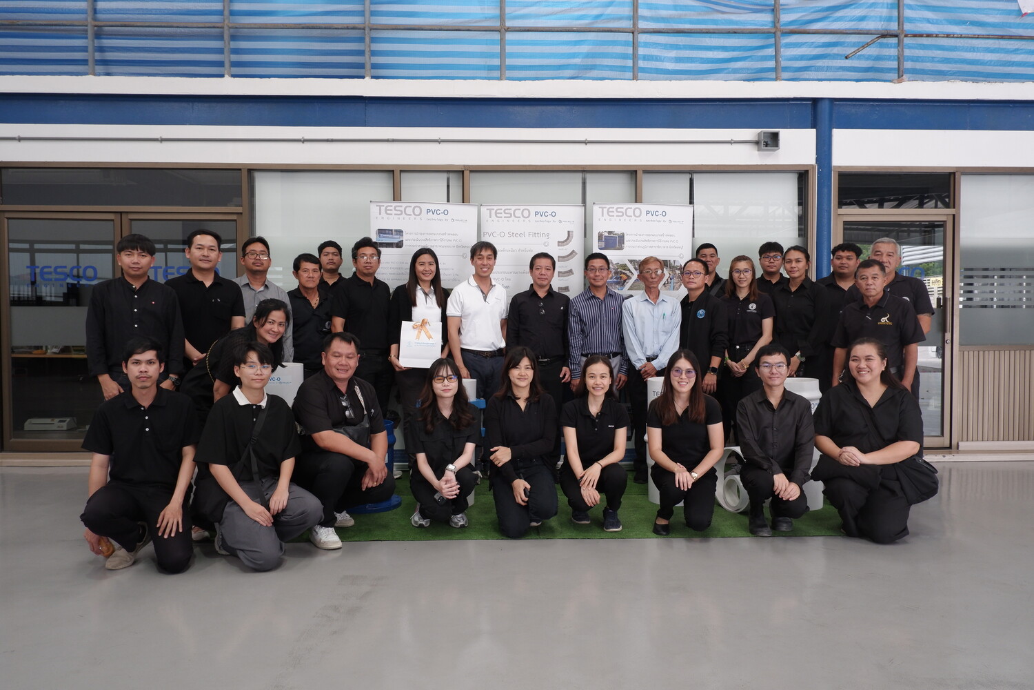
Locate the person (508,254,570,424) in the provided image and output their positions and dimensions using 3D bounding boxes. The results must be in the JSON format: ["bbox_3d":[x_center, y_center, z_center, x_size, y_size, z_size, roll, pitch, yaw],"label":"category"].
[{"bbox_3d":[0.161,0.149,5.420,0.490,1.650,0.300,0,1,-1],"label":"person"}]

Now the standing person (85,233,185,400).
[{"bbox_3d":[-2.300,0.177,4.500,0.570,1.695,0.320,-1,1,-23],"label":"standing person"}]

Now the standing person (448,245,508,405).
[{"bbox_3d":[-0.281,0.127,5.360,0.480,1.750,0.310,0,1,-14],"label":"standing person"}]

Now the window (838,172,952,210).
[{"bbox_3d":[3.096,-1.264,6.121,0.950,0.313,0.060,0,1,-2],"label":"window"}]

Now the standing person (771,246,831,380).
[{"bbox_3d":[1.869,0.162,4.930,0.450,1.650,0.310,1,2,23],"label":"standing person"}]

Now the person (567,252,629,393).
[{"bbox_3d":[0.587,0.164,5.400,0.460,1.673,0.310,0,1,6],"label":"person"}]

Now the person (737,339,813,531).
[{"bbox_3d":[1.471,0.508,4.310,0.460,1.036,0.570,0,1,11],"label":"person"}]

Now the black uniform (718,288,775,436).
[{"bbox_3d":[1.683,0.276,5.470,0.420,1.346,0.280,1,1,24],"label":"black uniform"}]

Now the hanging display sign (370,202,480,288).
[{"bbox_3d":[-0.715,-0.061,5.770,0.840,2.060,0.100,0,1,-9],"label":"hanging display sign"}]

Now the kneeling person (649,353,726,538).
[{"bbox_3d":[0.965,0.527,4.320,0.450,0.998,0.600,0,1,9],"label":"kneeling person"}]

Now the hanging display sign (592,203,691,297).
[{"bbox_3d":[0.982,-0.060,5.800,0.810,2.050,0.140,0,1,-6],"label":"hanging display sign"}]

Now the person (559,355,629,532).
[{"bbox_3d":[0.442,0.528,4.280,0.430,0.950,0.620,0,1,3],"label":"person"}]

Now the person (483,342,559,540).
[{"bbox_3d":[0.025,0.518,4.260,0.440,1.018,0.600,0,1,0],"label":"person"}]

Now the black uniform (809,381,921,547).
[{"bbox_3d":[1.909,0.598,4.080,0.600,0.820,0.620,0,1,14],"label":"black uniform"}]

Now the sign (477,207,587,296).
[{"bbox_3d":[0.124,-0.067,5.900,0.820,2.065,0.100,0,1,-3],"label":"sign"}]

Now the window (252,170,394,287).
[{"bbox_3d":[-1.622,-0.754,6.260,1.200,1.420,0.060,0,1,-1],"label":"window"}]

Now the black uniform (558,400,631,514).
[{"bbox_3d":[0.457,0.639,4.400,0.430,0.670,0.520,0,1,6],"label":"black uniform"}]

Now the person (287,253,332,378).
[{"bbox_3d":[-1.386,0.187,5.036,0.470,1.600,0.300,0,1,-14],"label":"person"}]

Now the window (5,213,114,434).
[{"bbox_3d":[-3.734,-0.132,6.120,0.885,1.815,0.040,0,1,-2],"label":"window"}]

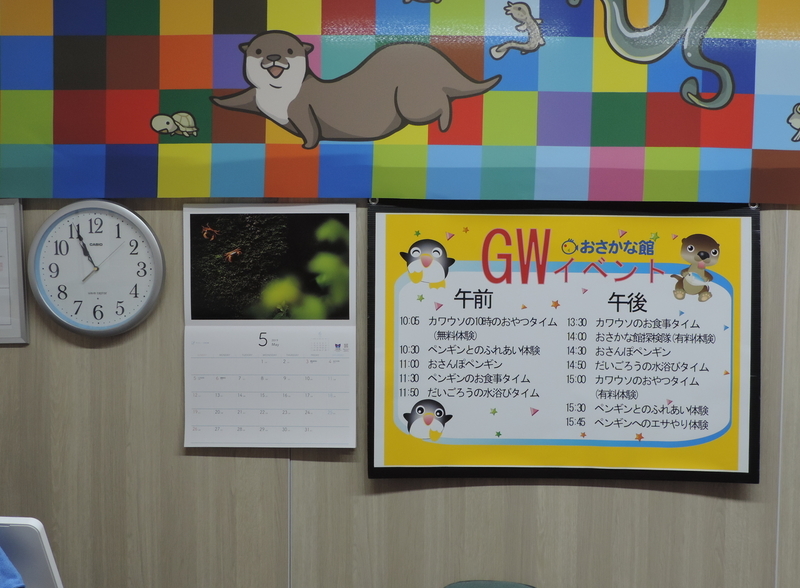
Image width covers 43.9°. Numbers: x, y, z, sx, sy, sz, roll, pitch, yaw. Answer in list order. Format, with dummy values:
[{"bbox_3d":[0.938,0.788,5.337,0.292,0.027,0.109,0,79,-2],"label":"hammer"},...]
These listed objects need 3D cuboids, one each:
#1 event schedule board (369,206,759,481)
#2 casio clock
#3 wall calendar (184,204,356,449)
[{"bbox_3d":[0.396,0.110,2.393,0.940,0.680,0.022,0,2,1],"label":"event schedule board"},{"bbox_3d":[-0.736,-0.062,2.415,0.333,0.333,0.050,-1,3,1],"label":"casio clock"},{"bbox_3d":[-0.317,0.079,2.427,0.420,0.594,0.012,0,3,1],"label":"wall calendar"}]

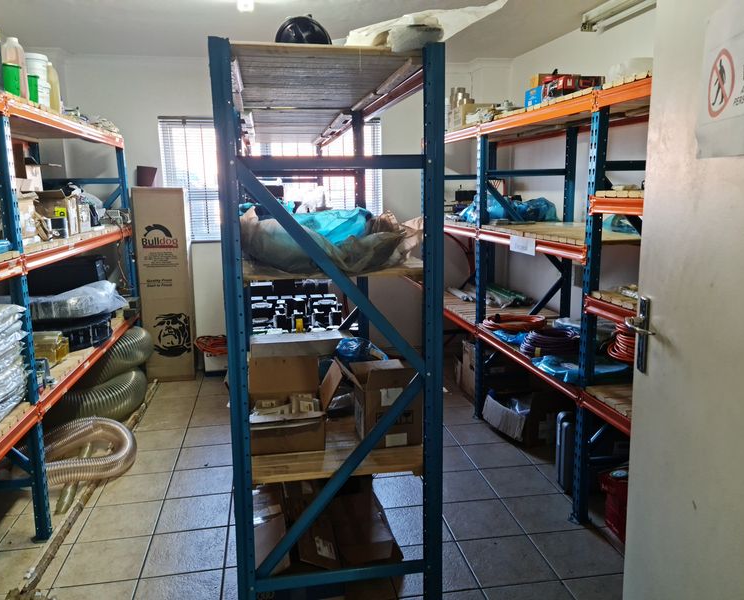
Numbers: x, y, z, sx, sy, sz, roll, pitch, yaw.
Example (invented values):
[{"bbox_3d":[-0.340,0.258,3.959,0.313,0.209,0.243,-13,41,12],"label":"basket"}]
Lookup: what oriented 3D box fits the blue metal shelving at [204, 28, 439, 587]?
[{"bbox_3d":[-0.363,-0.051,3.293,0.606,1.792,3.181,-3,10,-9],"label":"blue metal shelving"}]

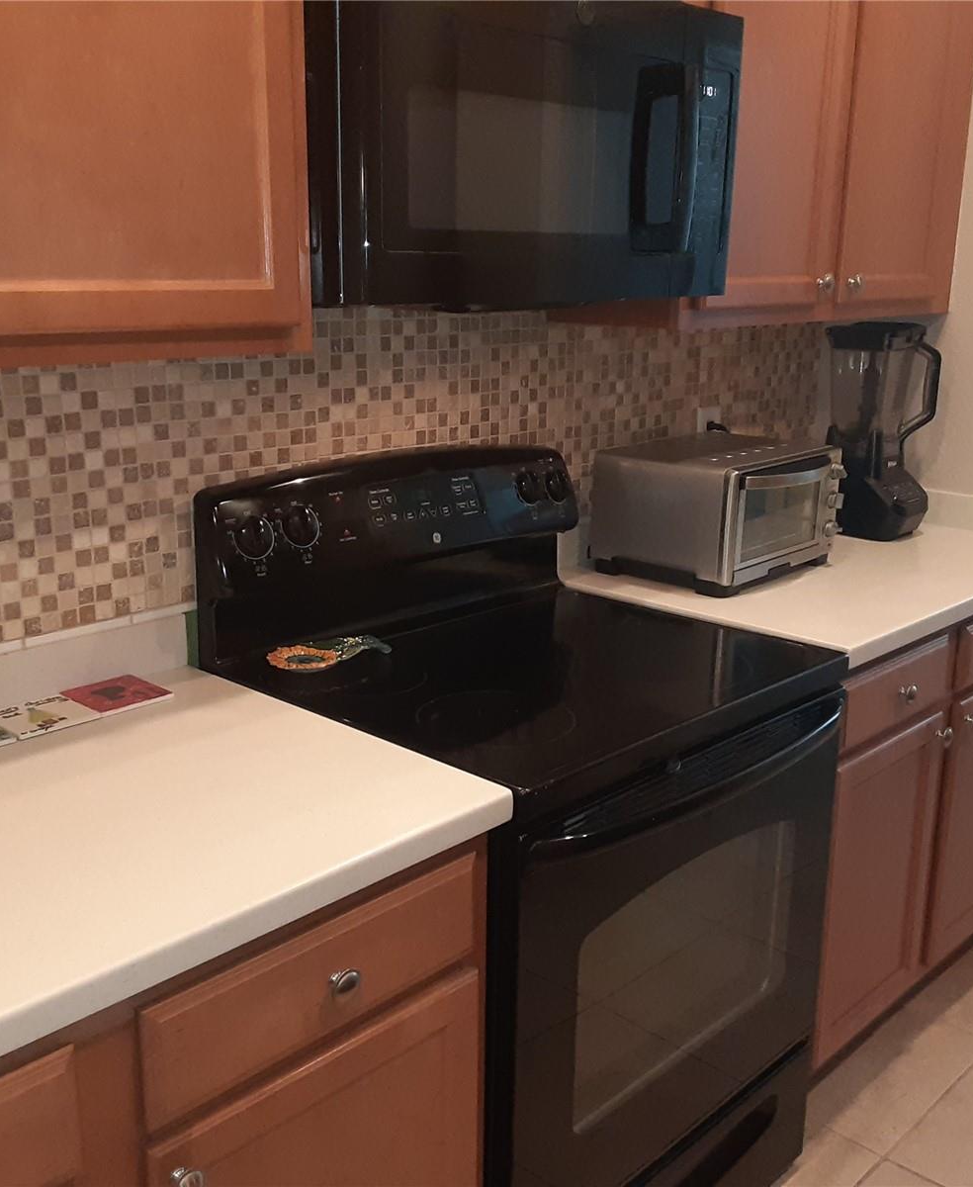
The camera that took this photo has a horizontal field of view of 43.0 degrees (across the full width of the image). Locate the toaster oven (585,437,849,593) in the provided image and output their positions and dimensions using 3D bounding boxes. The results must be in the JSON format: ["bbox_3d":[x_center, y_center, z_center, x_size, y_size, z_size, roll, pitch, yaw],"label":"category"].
[{"bbox_3d":[0.450,-0.158,2.351,0.329,0.233,0.374,14,20,43],"label":"toaster oven"}]

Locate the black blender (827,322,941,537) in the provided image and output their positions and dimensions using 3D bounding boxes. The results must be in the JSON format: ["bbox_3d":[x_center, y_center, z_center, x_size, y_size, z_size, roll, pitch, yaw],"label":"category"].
[{"bbox_3d":[0.852,-0.356,2.693,0.198,0.444,0.199,14,20,43],"label":"black blender"}]

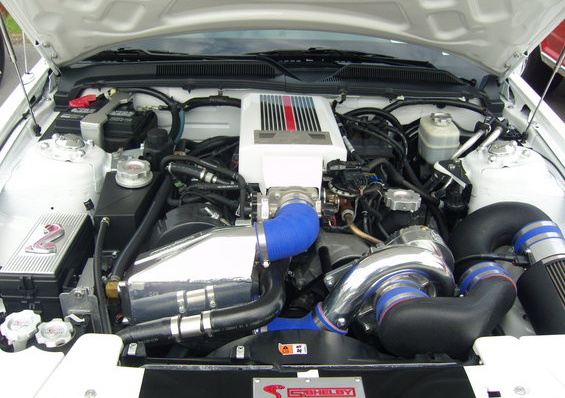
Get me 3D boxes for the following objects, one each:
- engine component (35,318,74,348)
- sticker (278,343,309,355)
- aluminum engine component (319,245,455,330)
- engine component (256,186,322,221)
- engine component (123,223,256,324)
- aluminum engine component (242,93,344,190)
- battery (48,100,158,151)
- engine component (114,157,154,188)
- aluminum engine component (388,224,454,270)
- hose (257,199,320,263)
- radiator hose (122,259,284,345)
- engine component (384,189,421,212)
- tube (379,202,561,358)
[{"bbox_3d":[-0.425,0.250,1.035,0.069,0.025,0.069,0,39,0],"label":"engine component"},{"bbox_3d":[0.020,0.283,1.045,0.055,0.002,0.023,0,41,0],"label":"sticker"},{"bbox_3d":[0.204,0.182,1.120,0.260,0.190,0.140,1,29,-3],"label":"aluminum engine component"},{"bbox_3d":[0.010,0.013,1.322,0.148,0.100,0.080,1,29,-3],"label":"engine component"},{"bbox_3d":[-0.200,0.164,1.240,0.285,0.155,0.190,0,29,0],"label":"engine component"},{"bbox_3d":[0.016,-0.147,1.496,0.262,0.125,0.440,1,29,-3],"label":"aluminum engine component"},{"bbox_3d":[-0.525,-0.195,1.690,0.242,0.180,0.178,1,29,-3],"label":"battery"},{"bbox_3d":[-0.351,-0.064,1.311,0.089,0.037,0.089,1,29,-3],"label":"engine component"},{"bbox_3d":[0.296,0.108,1.190,0.130,0.110,0.090,0,29,0],"label":"aluminum engine component"},{"bbox_3d":[0.012,0.068,1.215,0.138,0.100,0.160,1,29,-3],"label":"hose"},{"bbox_3d":[-0.156,0.218,1.144,0.335,0.105,0.180,0,29,0],"label":"radiator hose"},{"bbox_3d":[0.277,0.002,1.275,0.078,0.025,0.078,4,29,-2],"label":"engine component"},{"bbox_3d":[0.390,0.166,1.155,0.390,0.190,0.310,0,29,0],"label":"tube"}]

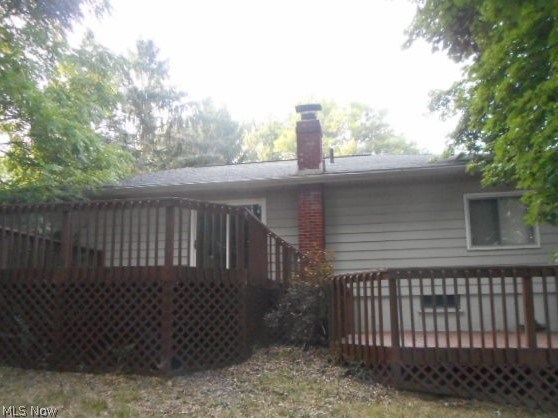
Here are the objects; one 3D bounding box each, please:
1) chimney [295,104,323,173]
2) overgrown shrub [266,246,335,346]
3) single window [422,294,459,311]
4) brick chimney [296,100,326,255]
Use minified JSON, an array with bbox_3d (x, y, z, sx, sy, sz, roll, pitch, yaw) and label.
[{"bbox_3d":[0.751,-1.670,9.748,0.570,1.530,0.560,-3,-11,10],"label":"chimney"},{"bbox_3d":[0.356,1.529,7.000,1.100,1.580,1.050,-3,-11,10],"label":"overgrown shrub"},{"bbox_3d":[3.408,1.973,8.500,0.730,0.340,0.100,-3,-11,10],"label":"single window"},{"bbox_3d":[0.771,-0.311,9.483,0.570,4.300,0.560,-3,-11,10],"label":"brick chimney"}]

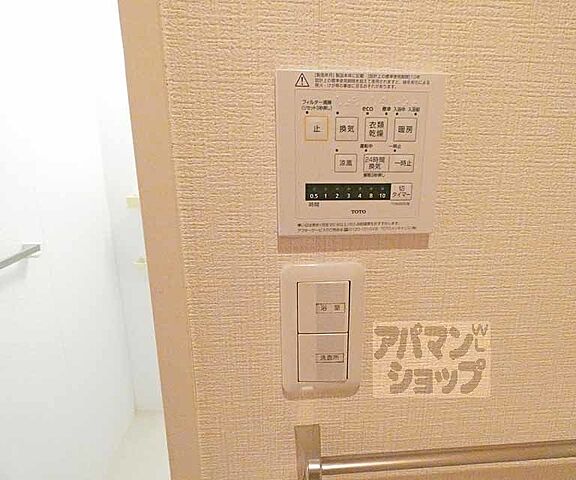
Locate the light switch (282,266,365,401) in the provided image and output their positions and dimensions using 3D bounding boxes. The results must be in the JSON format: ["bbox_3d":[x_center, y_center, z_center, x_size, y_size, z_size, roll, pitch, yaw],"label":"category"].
[{"bbox_3d":[0.028,0.078,0.283,0.070,0.120,0.010,-1,14,-4],"label":"light switch"}]

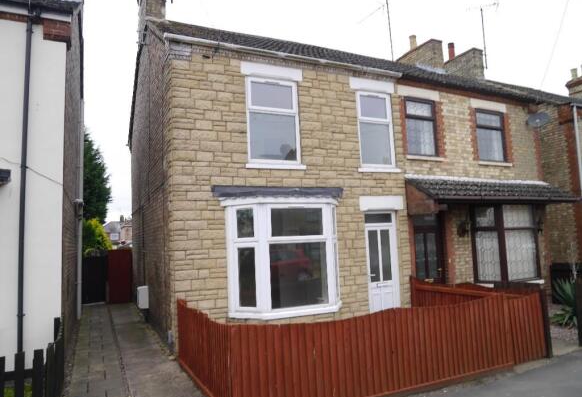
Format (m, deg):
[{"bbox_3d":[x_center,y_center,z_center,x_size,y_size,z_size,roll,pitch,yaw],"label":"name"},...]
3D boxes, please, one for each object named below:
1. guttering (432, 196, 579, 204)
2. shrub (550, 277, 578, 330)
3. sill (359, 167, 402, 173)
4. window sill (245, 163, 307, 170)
[{"bbox_3d":[4.916,0.053,8.797,4.674,0.100,0.120,0,-6,-25],"label":"guttering"},{"bbox_3d":[4.889,1.757,7.108,0.750,0.900,0.750,0,-6,-25],"label":"shrub"},{"bbox_3d":[1.815,-0.563,8.334,1.090,0.080,0.140,0,-6,-26],"label":"sill"},{"bbox_3d":[-0.270,-0.556,7.317,1.180,0.080,0.140,0,-6,-26],"label":"window sill"}]

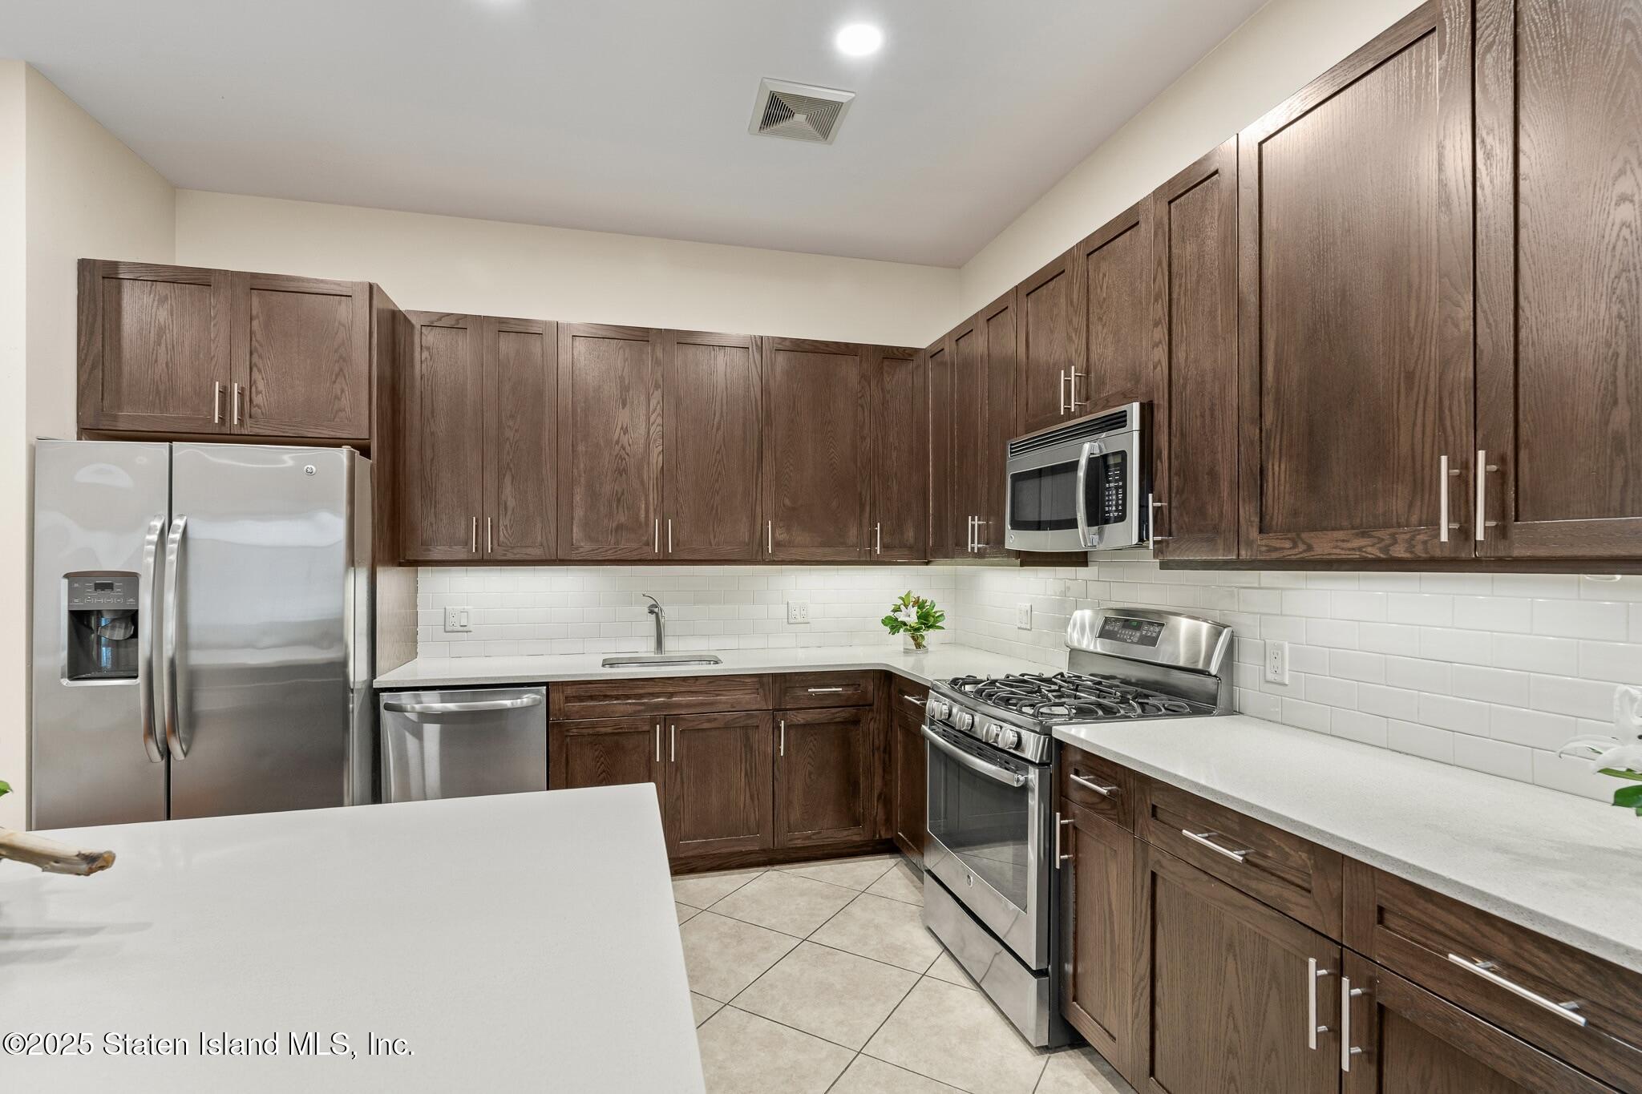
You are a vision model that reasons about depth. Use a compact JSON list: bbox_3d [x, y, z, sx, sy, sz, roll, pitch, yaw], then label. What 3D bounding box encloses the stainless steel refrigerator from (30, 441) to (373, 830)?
[{"bbox_3d":[-2.215,0.535,2.835,0.910,1.770,0.840,0,-1,-15],"label":"stainless steel refrigerator"}]

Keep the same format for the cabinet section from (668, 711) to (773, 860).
[{"bbox_3d":[-0.504,1.013,3.409,0.459,0.600,0.600,0,-1,-15],"label":"cabinet section"}]

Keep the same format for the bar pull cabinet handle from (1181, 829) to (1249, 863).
[{"bbox_3d":[0.803,0.604,1.472,0.036,0.012,0.156,0,-1,-15],"label":"bar pull cabinet handle"}]

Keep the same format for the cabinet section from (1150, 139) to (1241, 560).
[{"bbox_3d":[1.151,-0.491,1.980,0.335,1.052,0.300,0,-1,-15],"label":"cabinet section"}]

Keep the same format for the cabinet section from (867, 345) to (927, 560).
[{"bbox_3d":[0.345,-0.468,3.786,0.291,1.052,0.335,0,-1,-15],"label":"cabinet section"}]

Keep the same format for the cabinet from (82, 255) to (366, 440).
[{"bbox_3d":[-2.241,-0.700,2.981,0.910,0.617,0.640,0,-1,-15],"label":"cabinet"}]

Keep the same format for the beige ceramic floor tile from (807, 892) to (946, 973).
[{"bbox_3d":[0.255,1.443,2.749,0.454,0.010,0.454,-1,-1,30],"label":"beige ceramic floor tile"}]

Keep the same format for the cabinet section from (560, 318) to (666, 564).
[{"bbox_3d":[-0.984,-0.469,3.441,0.456,1.052,0.335,0,-1,-15],"label":"cabinet section"}]

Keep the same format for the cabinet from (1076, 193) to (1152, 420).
[{"bbox_3d":[1.073,-0.729,2.335,0.326,0.596,0.371,0,-1,-15],"label":"cabinet"}]

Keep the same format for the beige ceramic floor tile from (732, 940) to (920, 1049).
[{"bbox_3d":[0.028,1.418,2.321,0.455,0.010,0.455,-1,-1,30],"label":"beige ceramic floor tile"}]

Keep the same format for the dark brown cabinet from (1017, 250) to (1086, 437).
[{"bbox_3d":[0.988,-0.730,2.760,0.355,0.605,0.387,0,-1,-15],"label":"dark brown cabinet"}]

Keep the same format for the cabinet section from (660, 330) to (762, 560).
[{"bbox_3d":[-0.541,-0.469,3.556,0.460,1.052,0.335,0,-1,-15],"label":"cabinet section"}]

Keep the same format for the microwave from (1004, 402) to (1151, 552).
[{"bbox_3d":[0.999,-0.206,2.545,0.430,0.420,0.758,0,-1,-15],"label":"microwave"}]

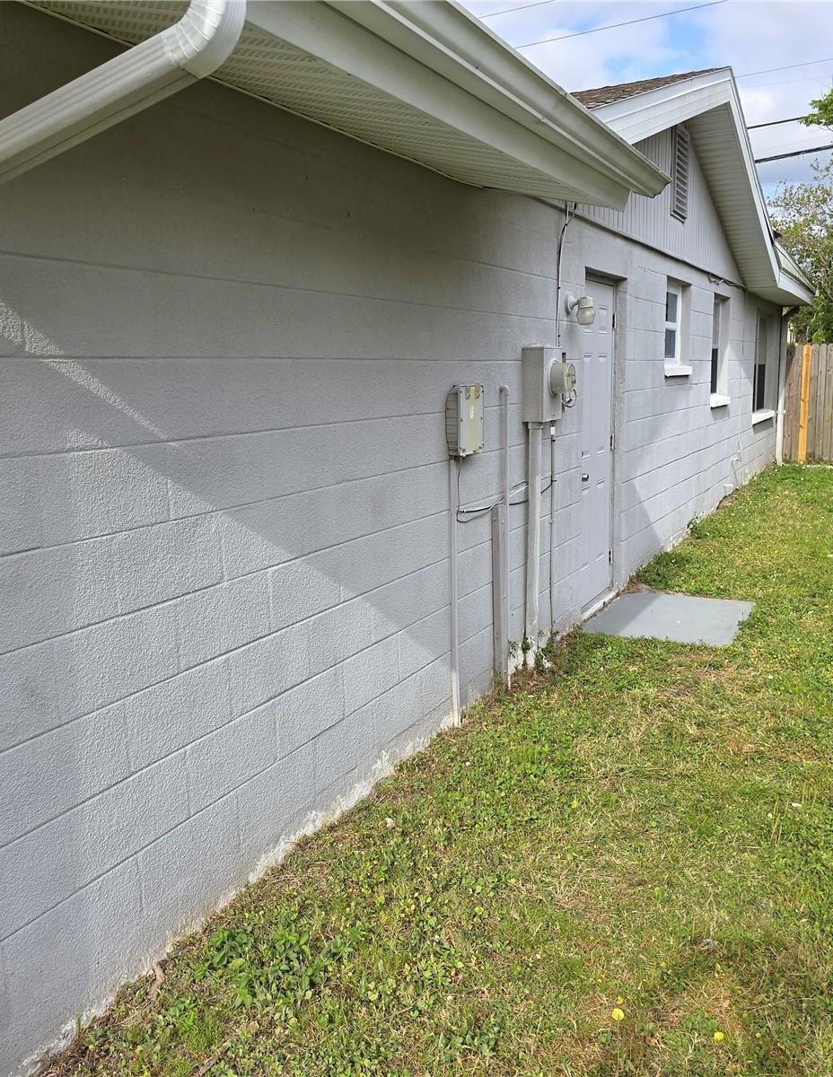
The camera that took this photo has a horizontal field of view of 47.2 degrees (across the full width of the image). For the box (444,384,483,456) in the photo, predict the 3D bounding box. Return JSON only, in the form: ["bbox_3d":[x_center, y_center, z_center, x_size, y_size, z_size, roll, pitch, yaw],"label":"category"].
[{"bbox_3d":[0.205,-0.494,3.946,0.065,0.287,0.250,4,11,27],"label":"box"}]

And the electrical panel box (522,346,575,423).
[{"bbox_3d":[0.658,-0.755,4.671,0.190,0.357,0.285,4,11,27],"label":"electrical panel box"}]

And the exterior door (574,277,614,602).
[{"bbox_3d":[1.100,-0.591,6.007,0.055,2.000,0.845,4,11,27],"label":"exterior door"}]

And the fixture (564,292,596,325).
[{"bbox_3d":[0.886,-1.228,5.109,0.145,0.175,0.115,4,11,27],"label":"fixture"}]

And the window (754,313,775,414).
[{"bbox_3d":[4.435,-2.286,12.431,0.090,1.270,1.840,4,11,27],"label":"window"}]

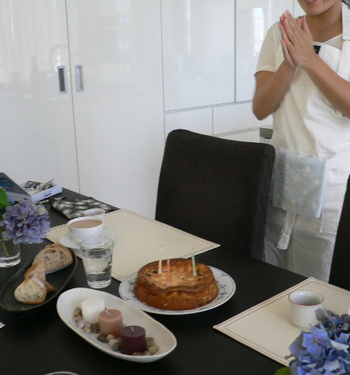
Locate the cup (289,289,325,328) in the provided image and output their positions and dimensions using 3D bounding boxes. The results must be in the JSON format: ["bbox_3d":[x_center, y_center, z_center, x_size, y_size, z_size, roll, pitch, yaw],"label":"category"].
[{"bbox_3d":[0.258,0.239,0.993,0.067,0.048,0.067,-1,15,0],"label":"cup"}]

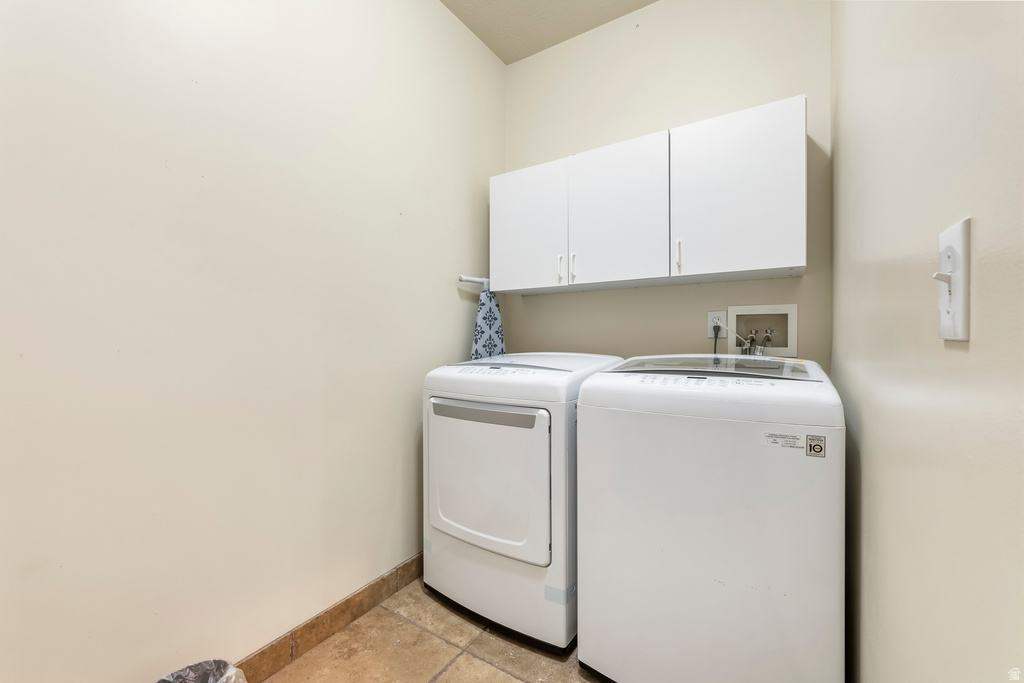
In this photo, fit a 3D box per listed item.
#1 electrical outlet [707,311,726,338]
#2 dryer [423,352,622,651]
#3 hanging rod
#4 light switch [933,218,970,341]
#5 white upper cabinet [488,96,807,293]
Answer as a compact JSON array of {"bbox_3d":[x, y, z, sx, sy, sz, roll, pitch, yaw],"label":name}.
[{"bbox_3d":[0.932,-0.076,1.804,0.073,0.117,0.012,0,0,32],"label":"electrical outlet"},{"bbox_3d":[0.077,0.575,1.851,0.686,1.020,0.720,0,0,32],"label":"dryer"},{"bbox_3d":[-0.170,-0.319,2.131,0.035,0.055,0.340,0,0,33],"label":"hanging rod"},{"bbox_3d":[0.478,-0.063,0.440,0.020,0.121,0.077,0,0,34],"label":"light switch"},{"bbox_3d":[0.544,-0.569,1.896,1.360,0.606,0.315,0,0,33],"label":"white upper cabinet"}]

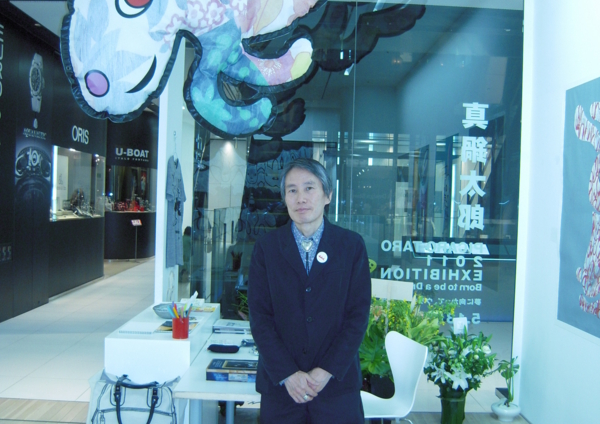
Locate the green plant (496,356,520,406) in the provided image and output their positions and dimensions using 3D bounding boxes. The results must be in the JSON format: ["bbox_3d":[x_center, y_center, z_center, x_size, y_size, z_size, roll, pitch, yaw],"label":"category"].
[{"bbox_3d":[1.513,1.230,4.695,0.170,0.350,0.160,1,1,-1],"label":"green plant"}]

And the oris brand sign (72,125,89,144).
[{"bbox_3d":[-3.645,-1.276,10.767,0.050,0.250,0.830,1,1,-1],"label":"oris brand sign"}]

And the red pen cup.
[{"bbox_3d":[-0.589,0.576,3.219,0.082,0.106,0.082,1,1,-1],"label":"red pen cup"}]

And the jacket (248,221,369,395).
[{"bbox_3d":[0.038,0.374,2.568,0.460,0.700,0.290,1,1,-4],"label":"jacket"}]

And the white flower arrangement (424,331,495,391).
[{"bbox_3d":[1.135,1.057,4.577,0.480,0.420,0.440,1,1,-1],"label":"white flower arrangement"}]

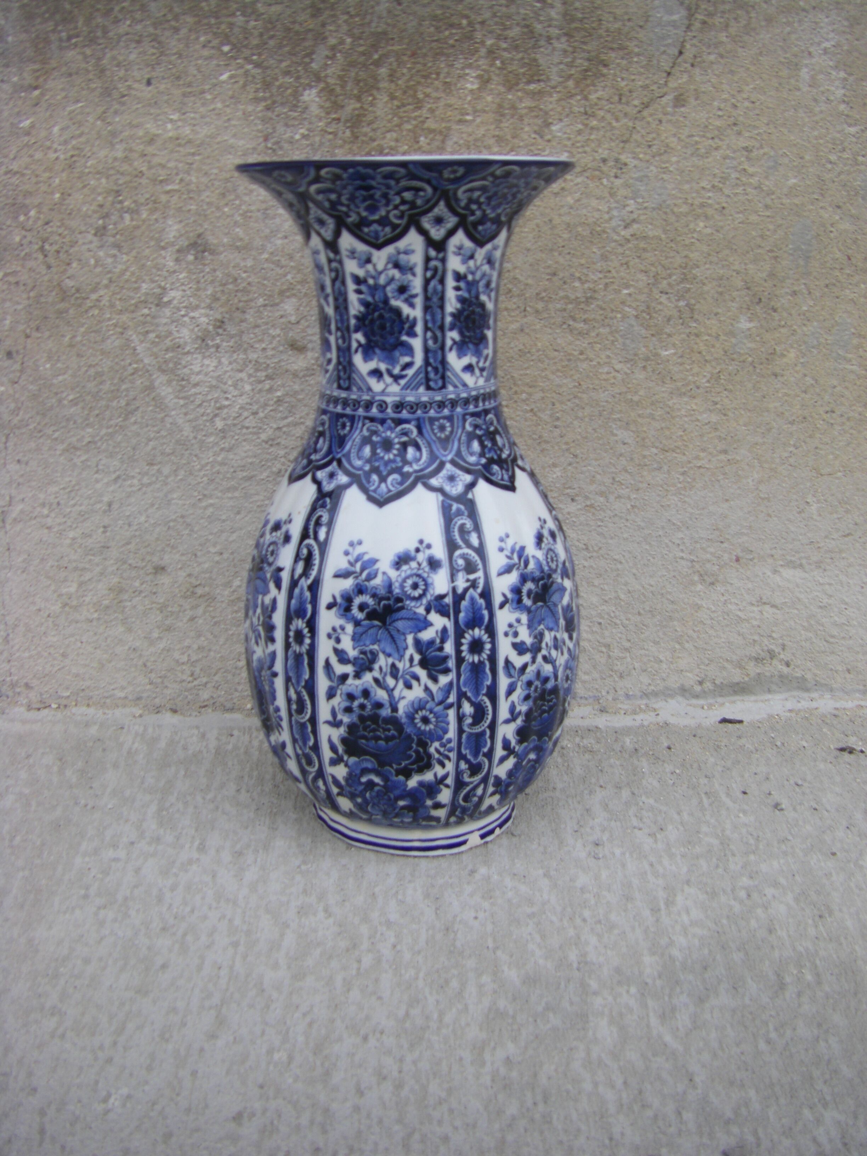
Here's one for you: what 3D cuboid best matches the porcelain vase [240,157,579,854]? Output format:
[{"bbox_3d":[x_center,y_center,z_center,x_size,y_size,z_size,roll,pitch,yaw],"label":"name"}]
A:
[{"bbox_3d":[-0.013,-0.040,0.750,0.199,0.390,0.199,0,18,0],"label":"porcelain vase"}]

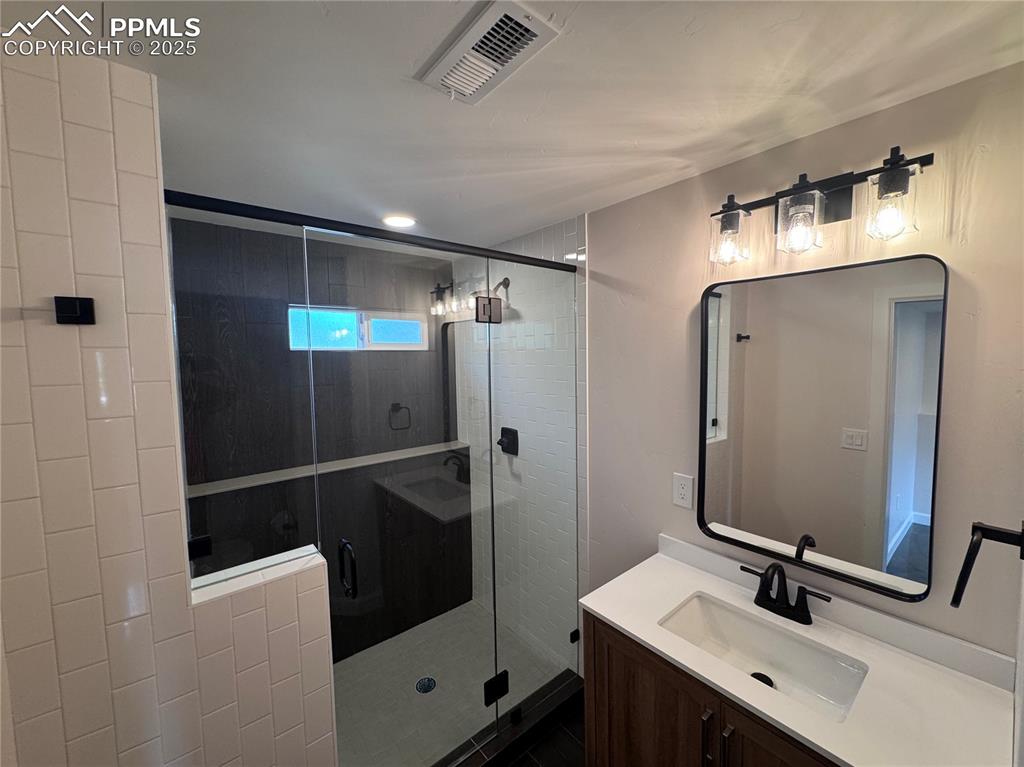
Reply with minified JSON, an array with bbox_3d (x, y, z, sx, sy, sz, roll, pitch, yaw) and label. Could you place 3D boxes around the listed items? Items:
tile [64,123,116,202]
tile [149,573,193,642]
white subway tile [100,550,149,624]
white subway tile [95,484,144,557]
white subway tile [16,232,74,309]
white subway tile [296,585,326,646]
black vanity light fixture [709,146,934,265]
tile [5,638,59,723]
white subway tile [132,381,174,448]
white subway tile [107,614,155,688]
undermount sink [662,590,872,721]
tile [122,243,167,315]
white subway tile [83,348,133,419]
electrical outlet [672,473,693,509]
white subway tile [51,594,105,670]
[{"bbox_3d":[-0.900,-0.466,0.887,0.076,0.154,0.009,-4,5,-39],"label":"tile"},{"bbox_3d":[-0.815,0.531,0.993,0.074,0.151,0.010,-4,5,-39],"label":"tile"},{"bbox_3d":[-0.885,0.464,0.951,0.076,0.154,0.009,-4,5,-39],"label":"white subway tile"},{"bbox_3d":[-0.881,0.307,0.930,0.075,0.152,0.010,-4,5,-38],"label":"white subway tile"},{"bbox_3d":[-0.947,-0.226,0.846,0.075,0.152,0.009,-4,5,-39],"label":"white subway tile"},{"bbox_3d":[-0.577,0.668,1.196,0.074,0.151,0.010,-4,5,-39],"label":"white subway tile"},{"bbox_3d":[0.843,-0.477,1.187,0.155,0.218,0.520,-4,5,-39],"label":"black vanity light fixture"},{"bbox_3d":[-0.989,0.618,0.861,0.066,0.152,0.010,-4,5,-38],"label":"tile"},{"bbox_3d":[-0.835,0.074,0.969,0.066,0.154,0.009,-4,5,-39],"label":"white subway tile"},{"bbox_3d":[-0.882,0.620,0.961,0.076,0.154,0.009,-4,5,-39],"label":"white subway tile"},{"bbox_3d":[0.696,0.821,1.182,0.290,0.155,0.475,-4,5,-39],"label":"undermount sink"},{"bbox_3d":[-0.828,-0.234,0.939,0.070,0.151,0.010,-4,5,-39],"label":"tile"},{"bbox_3d":[-0.882,0.000,0.908,0.074,0.151,0.010,-4,5,-39],"label":"white subway tile"},{"bbox_3d":[0.665,0.416,1.608,0.008,0.122,0.080,-4,5,-39],"label":"electrical outlet"},{"bbox_3d":[-0.935,0.543,0.900,0.075,0.152,0.010,-4,5,-38],"label":"white subway tile"}]

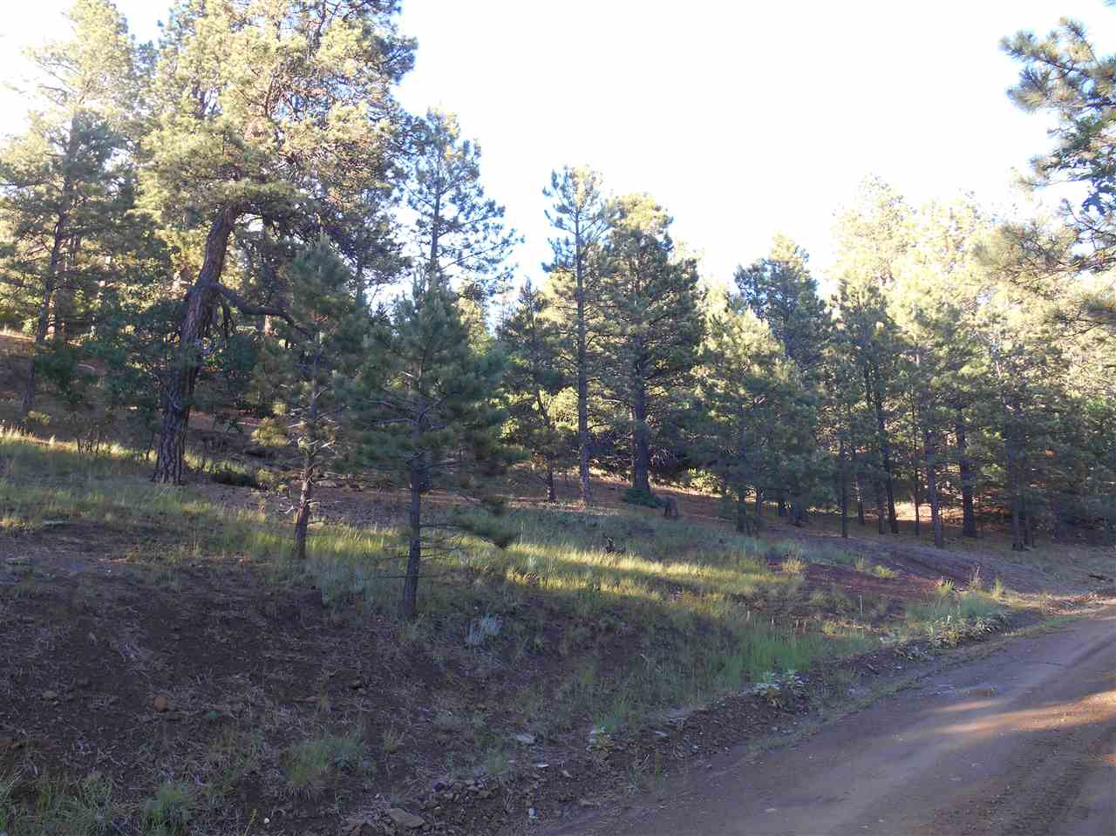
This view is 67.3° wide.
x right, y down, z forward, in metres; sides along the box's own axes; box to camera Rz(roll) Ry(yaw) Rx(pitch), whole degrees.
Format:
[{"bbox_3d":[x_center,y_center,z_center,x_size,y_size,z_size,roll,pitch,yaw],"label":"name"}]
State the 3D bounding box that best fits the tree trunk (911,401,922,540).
[{"bbox_3d":[13.417,1.829,31.410,0.196,5.246,0.196,0,-9,0],"label":"tree trunk"}]

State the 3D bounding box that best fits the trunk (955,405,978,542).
[{"bbox_3d":[15.053,1.963,30.878,0.482,4.830,0.482,0,-9,0],"label":"trunk"}]

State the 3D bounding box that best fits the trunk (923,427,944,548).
[{"bbox_3d":[12.006,2.209,26.801,0.363,3.846,0.363,0,-9,0],"label":"trunk"}]

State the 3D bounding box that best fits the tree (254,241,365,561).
[{"bbox_3d":[-4.595,-0.411,15.468,1.996,5.984,1.996,0,-9,0],"label":"tree"}]

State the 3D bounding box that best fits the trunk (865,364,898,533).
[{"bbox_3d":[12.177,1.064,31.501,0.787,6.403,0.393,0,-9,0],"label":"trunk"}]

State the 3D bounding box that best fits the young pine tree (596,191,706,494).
[{"bbox_3d":[3.196,-2.615,28.843,3.482,10.781,3.482,0,-9,0],"label":"young pine tree"}]

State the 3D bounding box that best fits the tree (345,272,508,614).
[{"bbox_3d":[-1.903,0.358,12.396,2.348,5.065,2.348,0,-9,0],"label":"tree"}]

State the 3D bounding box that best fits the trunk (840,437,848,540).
[{"bbox_3d":[9.461,2.324,27.762,0.188,3.348,0.188,0,-9,0],"label":"trunk"}]

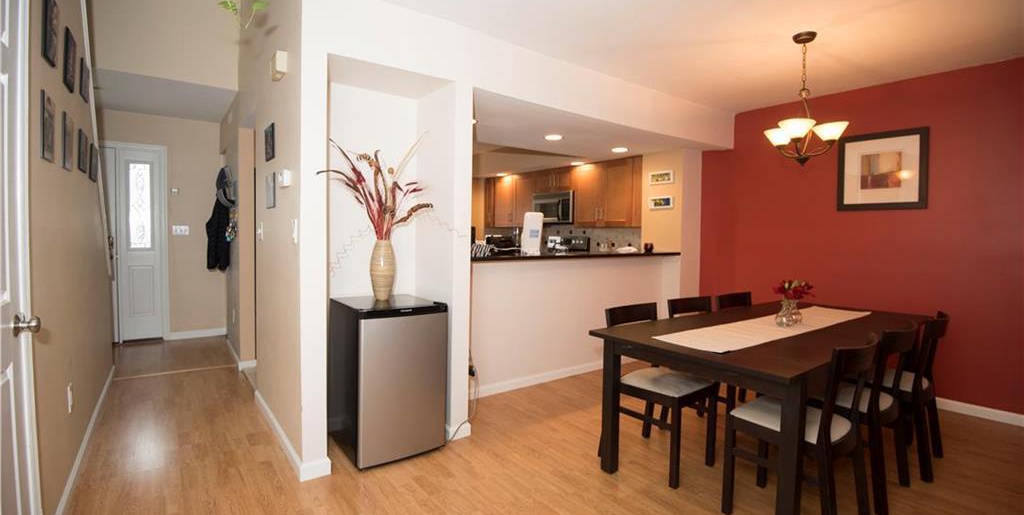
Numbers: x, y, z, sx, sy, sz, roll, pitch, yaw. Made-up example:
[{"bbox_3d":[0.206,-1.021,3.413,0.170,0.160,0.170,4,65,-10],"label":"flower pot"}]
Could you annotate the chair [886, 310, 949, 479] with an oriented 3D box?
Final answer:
[{"bbox_3d":[2.187,0.723,2.623,0.466,0.833,0.485,-2,4,-39],"label":"chair"}]

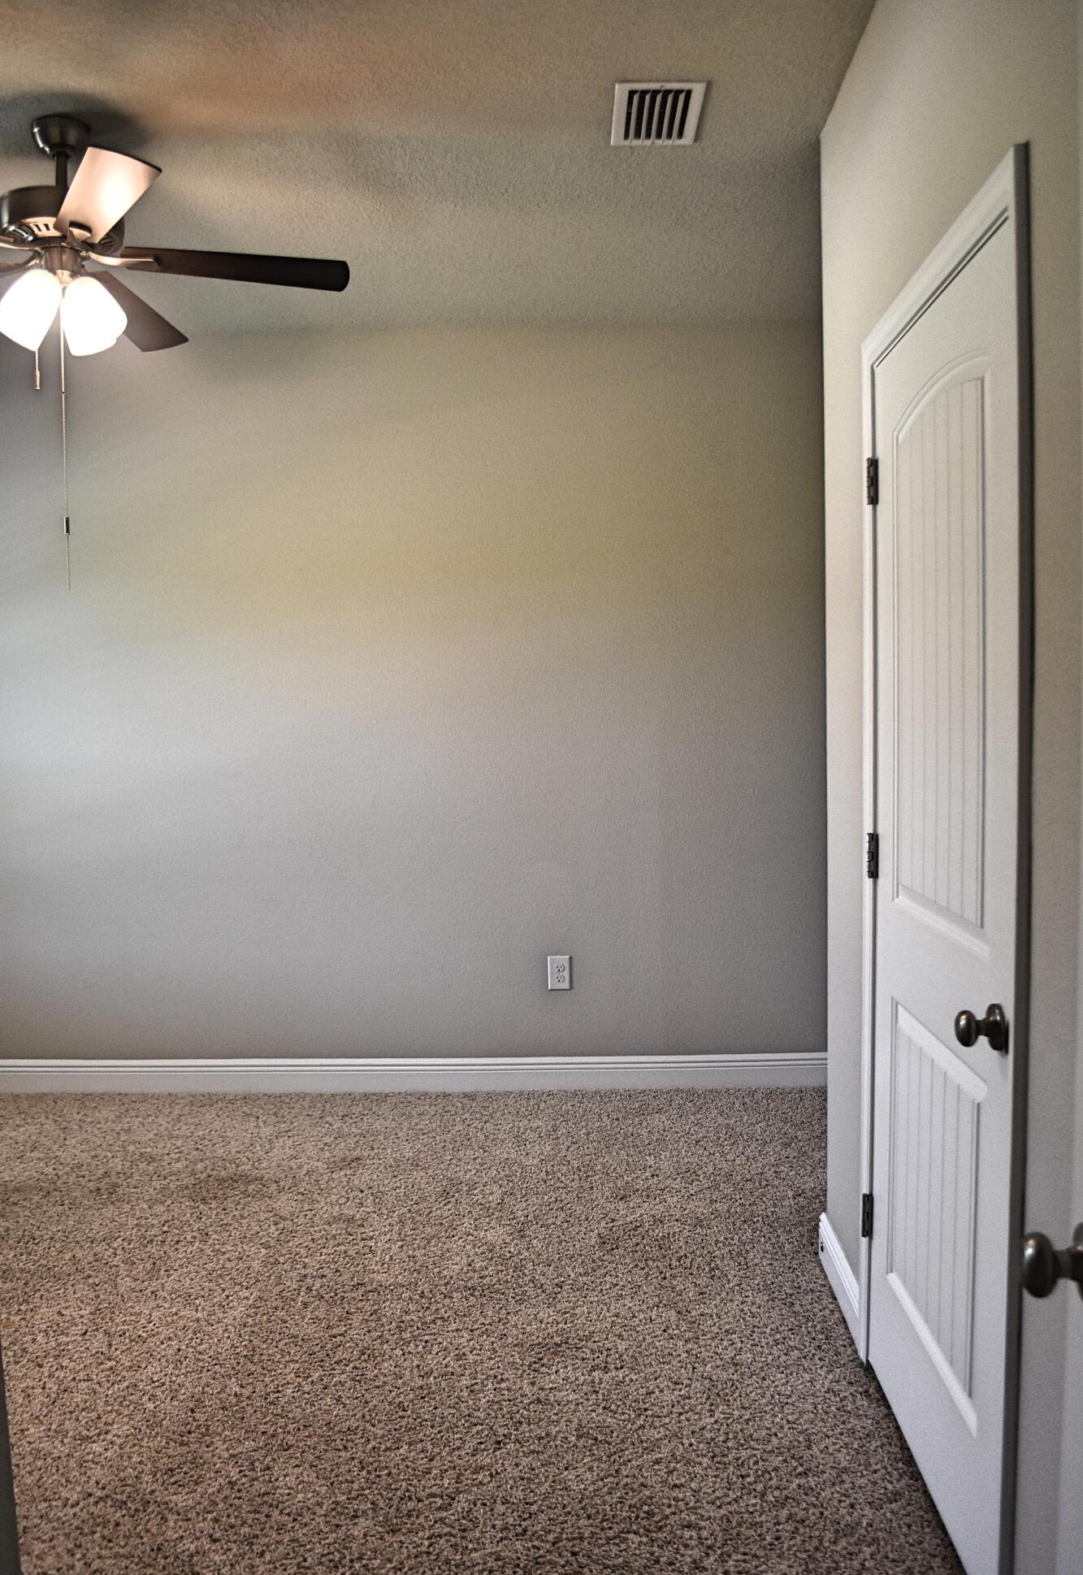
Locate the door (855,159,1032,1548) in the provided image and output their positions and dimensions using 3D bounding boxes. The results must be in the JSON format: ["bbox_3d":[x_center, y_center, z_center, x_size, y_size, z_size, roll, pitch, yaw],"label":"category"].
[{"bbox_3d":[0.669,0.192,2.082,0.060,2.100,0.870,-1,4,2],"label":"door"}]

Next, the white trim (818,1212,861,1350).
[{"bbox_3d":[0.696,1.133,2.810,0.016,0.135,0.456,-1,4,2],"label":"white trim"}]

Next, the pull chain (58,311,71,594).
[{"bbox_3d":[-1.084,-0.768,2.780,0.014,0.636,0.014,-1,4,2],"label":"pull chain"}]

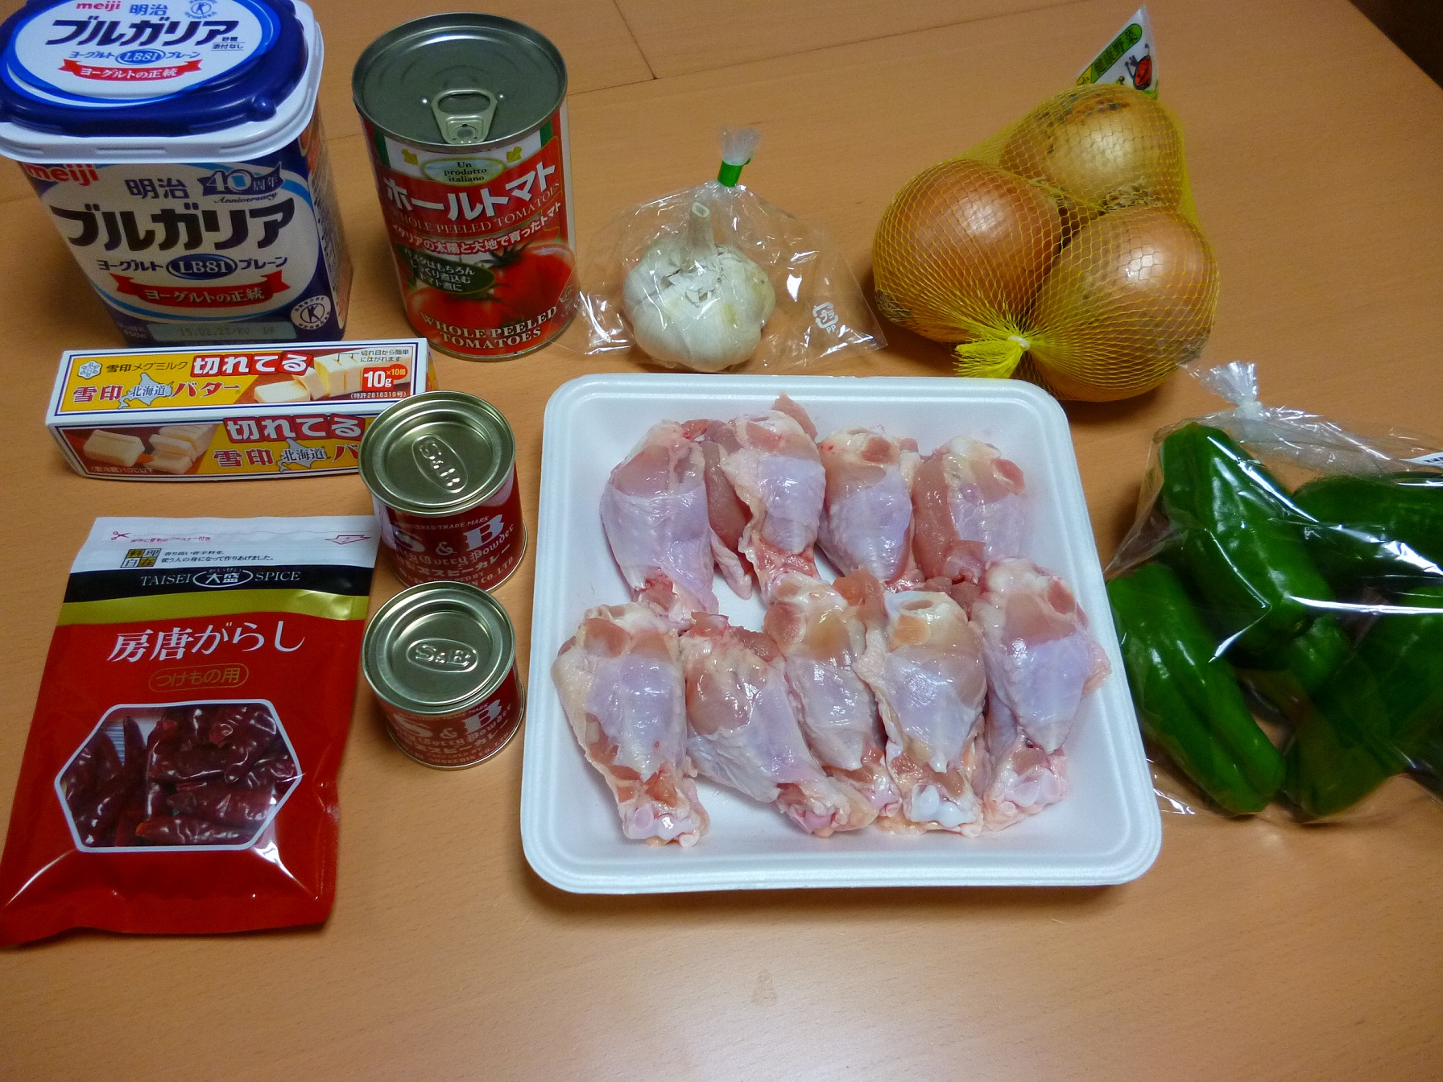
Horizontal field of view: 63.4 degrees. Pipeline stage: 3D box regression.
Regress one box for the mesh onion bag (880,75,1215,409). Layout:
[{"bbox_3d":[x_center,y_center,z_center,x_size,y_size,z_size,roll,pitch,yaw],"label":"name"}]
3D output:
[{"bbox_3d":[0.137,-0.137,0.506,0.141,0.076,0.157,6,57,0],"label":"mesh onion bag"}]

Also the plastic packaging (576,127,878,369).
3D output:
[{"bbox_3d":[0.005,-0.120,0.477,0.131,0.093,0.081,2,57,-2],"label":"plastic packaging"}]

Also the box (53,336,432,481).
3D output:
[{"bbox_3d":[-0.182,-0.052,0.457,0.136,0.033,0.035,-3,57,-5],"label":"box"}]

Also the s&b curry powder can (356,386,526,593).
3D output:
[{"bbox_3d":[-0.099,-0.015,0.423,0.052,0.057,0.052,2,57,-2],"label":"s&b curry powder can"}]

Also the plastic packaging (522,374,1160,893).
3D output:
[{"bbox_3d":[0.036,0.026,0.422,0.202,0.029,0.203,0,57,-3],"label":"plastic packaging"}]

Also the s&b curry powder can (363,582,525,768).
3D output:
[{"bbox_3d":[-0.092,0.045,0.393,0.048,0.044,0.048,2,57,-2],"label":"s&b curry powder can"}]

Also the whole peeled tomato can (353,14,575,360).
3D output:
[{"bbox_3d":[-0.097,-0.139,0.471,0.076,0.112,0.076,2,57,-2],"label":"whole peeled tomato can"}]

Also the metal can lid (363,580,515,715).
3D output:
[{"bbox_3d":[-0.091,0.035,0.377,0.048,0.006,0.048,2,57,-2],"label":"metal can lid"}]

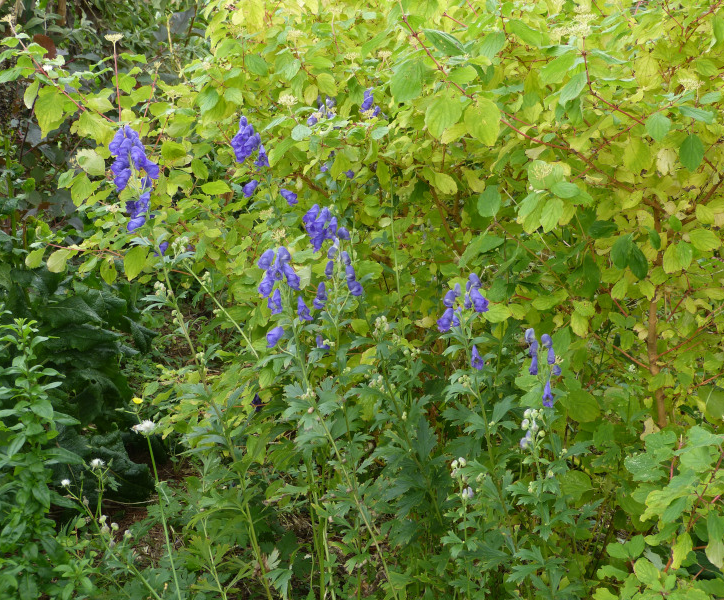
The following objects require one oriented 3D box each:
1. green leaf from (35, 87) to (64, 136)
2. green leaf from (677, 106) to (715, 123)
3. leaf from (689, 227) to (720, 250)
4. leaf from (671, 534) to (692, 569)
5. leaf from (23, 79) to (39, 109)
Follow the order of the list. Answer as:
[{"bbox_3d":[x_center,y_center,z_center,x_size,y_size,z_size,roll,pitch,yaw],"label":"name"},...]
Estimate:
[{"bbox_3d":[-0.511,-0.308,2.200,0.044,0.081,0.022,9,-14,8],"label":"green leaf"},{"bbox_3d":[0.586,-0.325,2.350,0.062,0.026,0.030,-10,21,-10],"label":"green leaf"},{"bbox_3d":[0.614,-0.108,2.400,0.057,0.038,0.016,12,-14,9],"label":"leaf"},{"bbox_3d":[0.453,0.355,1.900,0.025,0.052,0.016,18,-6,14],"label":"leaf"},{"bbox_3d":[-0.531,-0.331,2.150,0.022,0.050,0.016,16,6,22],"label":"leaf"}]

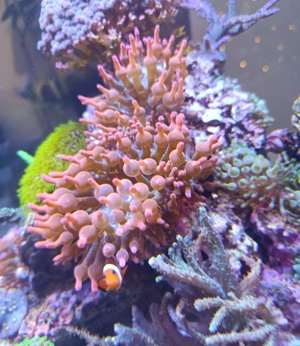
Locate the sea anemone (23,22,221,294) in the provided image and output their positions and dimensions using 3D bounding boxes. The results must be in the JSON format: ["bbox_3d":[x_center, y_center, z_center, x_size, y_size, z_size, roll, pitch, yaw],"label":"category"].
[{"bbox_3d":[-0.031,-0.025,0.400,0.255,0.345,0.180,-1,6,6],"label":"sea anemone"}]

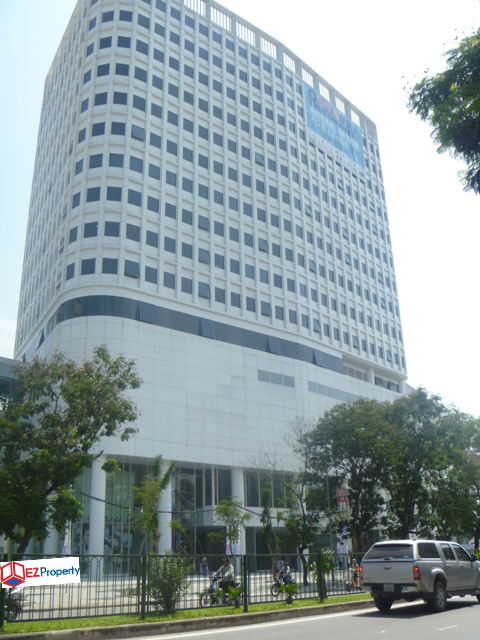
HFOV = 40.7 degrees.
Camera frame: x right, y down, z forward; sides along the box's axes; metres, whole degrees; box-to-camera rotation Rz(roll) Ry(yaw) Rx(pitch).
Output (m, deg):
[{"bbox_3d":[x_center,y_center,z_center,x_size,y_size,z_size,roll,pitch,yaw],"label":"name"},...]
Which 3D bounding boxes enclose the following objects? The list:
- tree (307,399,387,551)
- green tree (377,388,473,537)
[{"bbox_3d":[6.844,10.601,41.200,5.400,11.400,5.400,-1,-21,0],"label":"tree"},{"bbox_3d":[12.688,11.037,44.500,6.600,12.600,6.400,-1,-21,0],"label":"green tree"}]

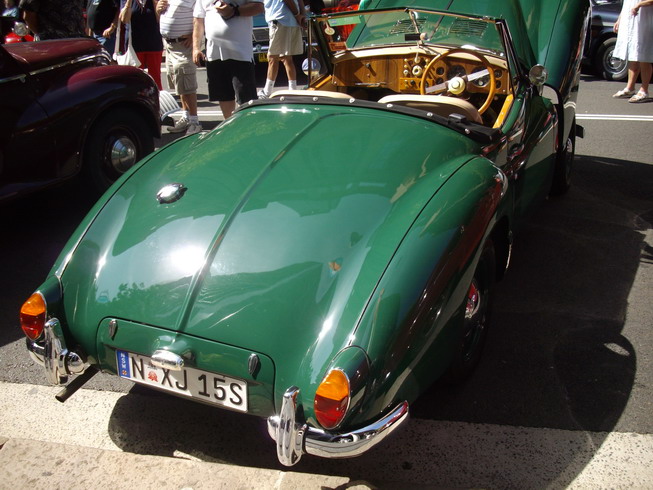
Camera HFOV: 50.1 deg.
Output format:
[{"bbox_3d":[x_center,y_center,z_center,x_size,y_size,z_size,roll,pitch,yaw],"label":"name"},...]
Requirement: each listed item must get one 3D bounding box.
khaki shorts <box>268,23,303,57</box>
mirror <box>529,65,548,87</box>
[{"bbox_3d":[-0.506,-2.571,8.714,0.360,0.440,0.380,-13,25,-23],"label":"khaki shorts"},{"bbox_3d":[1.100,-0.879,3.620,0.105,0.110,0.055,13,28,31],"label":"mirror"}]

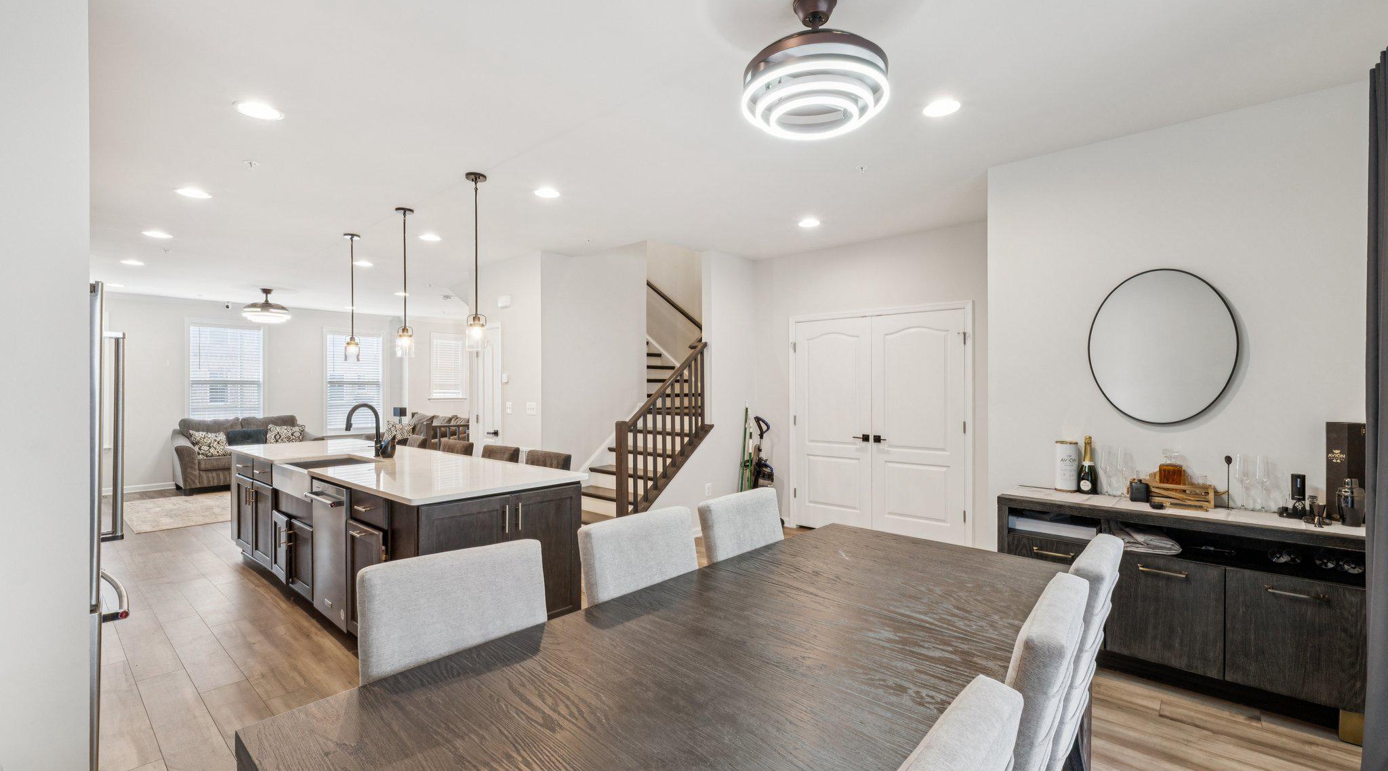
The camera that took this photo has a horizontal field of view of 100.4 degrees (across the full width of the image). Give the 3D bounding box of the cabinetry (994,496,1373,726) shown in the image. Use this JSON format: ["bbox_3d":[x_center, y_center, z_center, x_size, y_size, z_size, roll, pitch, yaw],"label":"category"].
[{"bbox_3d":[2.314,1.019,2.845,1.390,0.835,0.407,0,0,41],"label":"cabinetry"}]

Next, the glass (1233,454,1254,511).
[{"bbox_3d":[2.585,0.461,2.721,0.072,0.250,0.072,0,0,41],"label":"glass"}]

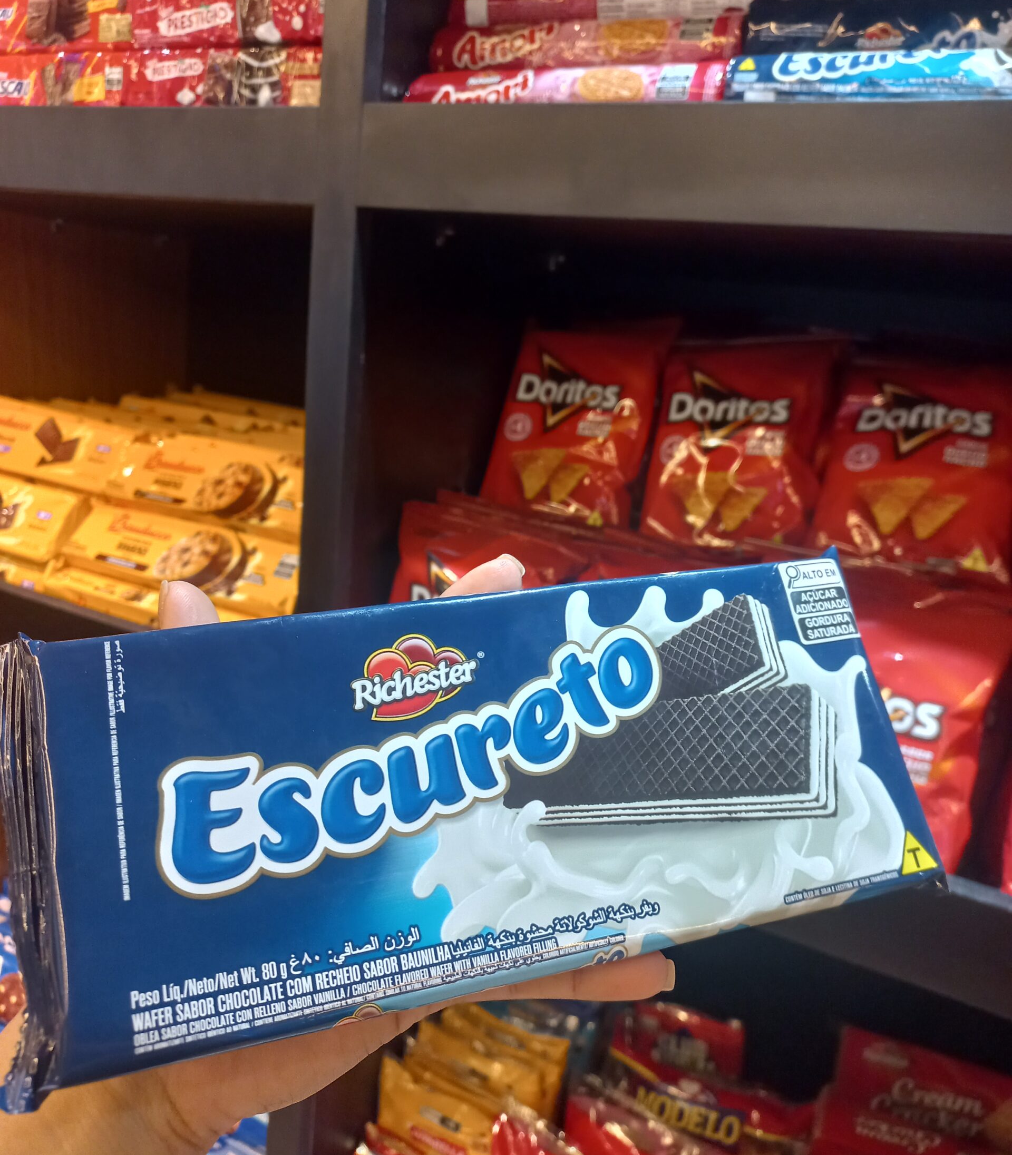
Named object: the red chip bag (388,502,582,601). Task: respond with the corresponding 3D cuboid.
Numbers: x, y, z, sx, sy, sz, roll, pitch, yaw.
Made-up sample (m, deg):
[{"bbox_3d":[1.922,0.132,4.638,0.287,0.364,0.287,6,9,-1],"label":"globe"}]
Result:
[{"bbox_3d":[-0.021,0.037,0.650,0.131,0.158,0.044,15,0,30],"label":"red chip bag"}]

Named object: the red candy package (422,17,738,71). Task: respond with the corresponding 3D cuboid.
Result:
[{"bbox_3d":[0.041,-0.291,0.556,0.191,0.040,0.040,13,4,25],"label":"red candy package"}]

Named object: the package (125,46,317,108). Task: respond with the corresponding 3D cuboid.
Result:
[{"bbox_3d":[-0.168,-0.317,0.632,0.166,0.037,0.053,13,16,25],"label":"package"}]

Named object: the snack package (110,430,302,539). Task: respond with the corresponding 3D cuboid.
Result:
[{"bbox_3d":[-0.239,-0.076,0.845,0.236,0.055,0.036,13,-13,25],"label":"snack package"}]

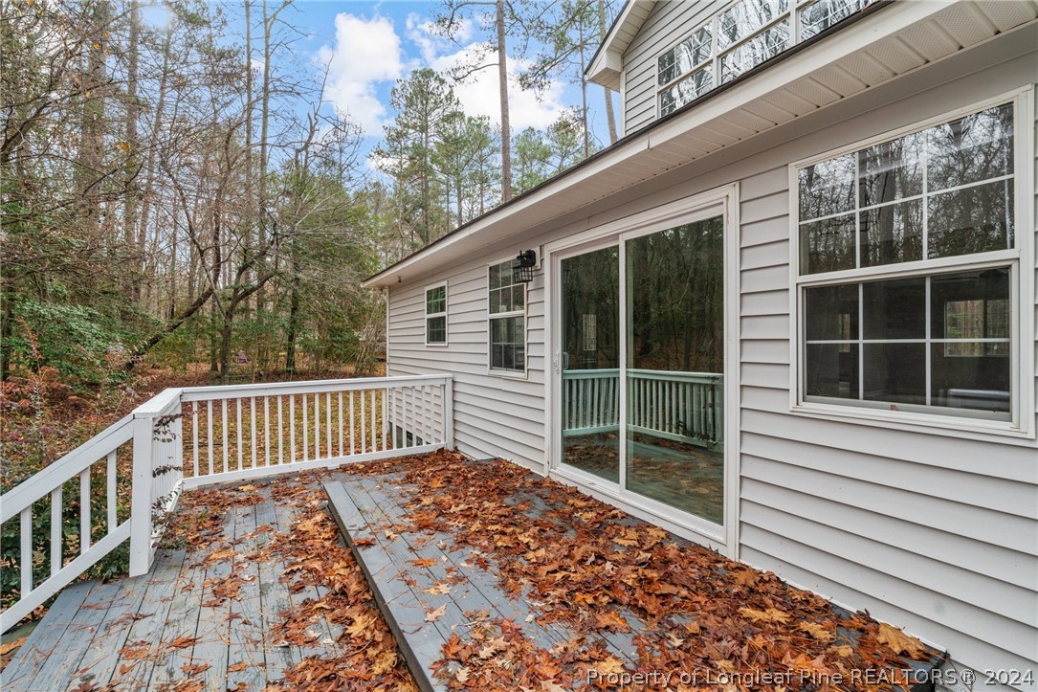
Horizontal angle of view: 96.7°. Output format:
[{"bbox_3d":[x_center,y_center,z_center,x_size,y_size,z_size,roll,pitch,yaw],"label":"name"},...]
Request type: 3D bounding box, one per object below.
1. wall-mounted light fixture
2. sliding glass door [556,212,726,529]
[{"bbox_3d":[0.046,-0.752,4.367,0.185,0.310,0.148,-1,1,-31],"label":"wall-mounted light fixture"},{"bbox_3d":[0.780,0.141,3.453,0.080,1.900,1.720,-1,1,-31],"label":"sliding glass door"}]

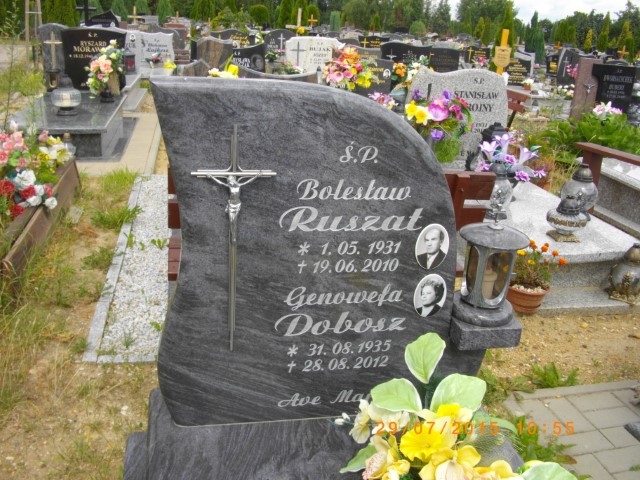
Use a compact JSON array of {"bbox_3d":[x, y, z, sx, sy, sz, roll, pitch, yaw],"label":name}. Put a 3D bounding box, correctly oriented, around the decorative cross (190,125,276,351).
[{"bbox_3d":[-0.202,0.013,1.415,0.198,0.565,0.036,-1,15,-8],"label":"decorative cross"}]

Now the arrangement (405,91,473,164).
[{"bbox_3d":[0.876,-0.818,4.400,0.472,0.595,0.380,-1,21,-10],"label":"arrangement"}]

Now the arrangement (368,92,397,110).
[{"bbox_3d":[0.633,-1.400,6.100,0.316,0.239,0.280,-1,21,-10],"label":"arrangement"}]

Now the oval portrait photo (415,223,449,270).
[{"bbox_3d":[0.289,0.020,1.504,0.090,0.120,0.012,-1,15,-8],"label":"oval portrait photo"}]

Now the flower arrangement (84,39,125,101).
[{"bbox_3d":[-2.473,-1.955,6.800,0.413,0.684,0.360,-1,21,-10],"label":"flower arrangement"}]

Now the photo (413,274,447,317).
[{"bbox_3d":[0.290,0.148,1.538,0.090,0.120,0.012,-1,15,-8],"label":"photo"}]

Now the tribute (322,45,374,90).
[{"bbox_3d":[0.302,-1.771,6.300,0.540,0.549,0.420,-1,21,-10],"label":"tribute"}]

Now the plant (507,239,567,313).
[{"bbox_3d":[1.056,0.160,2.924,0.270,0.325,0.280,-1,21,-10],"label":"plant"}]

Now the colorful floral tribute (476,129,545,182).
[{"bbox_3d":[1.339,-0.572,4.150,0.447,0.376,0.360,-1,21,-10],"label":"colorful floral tribute"}]

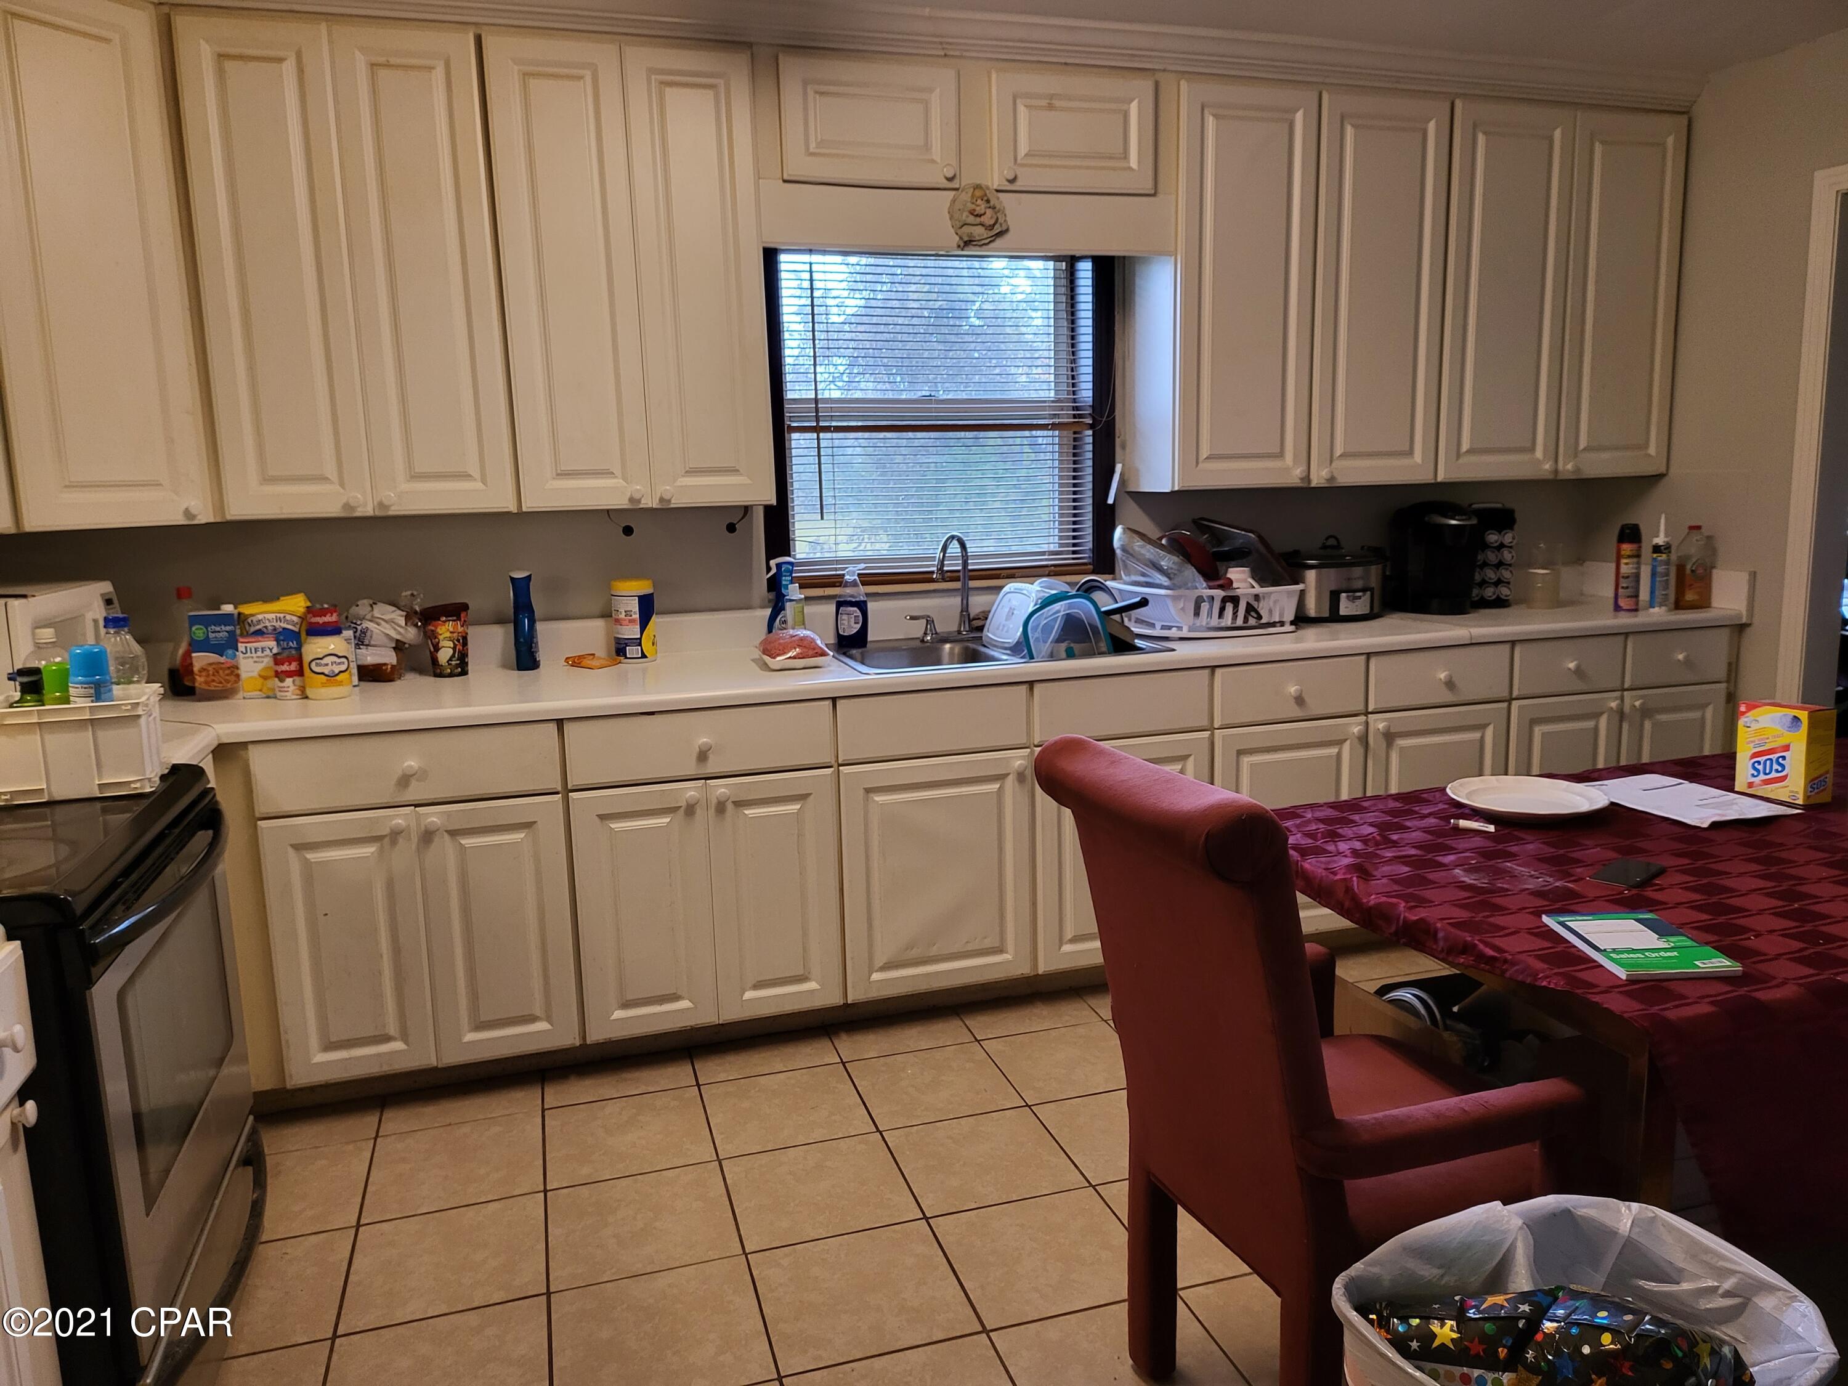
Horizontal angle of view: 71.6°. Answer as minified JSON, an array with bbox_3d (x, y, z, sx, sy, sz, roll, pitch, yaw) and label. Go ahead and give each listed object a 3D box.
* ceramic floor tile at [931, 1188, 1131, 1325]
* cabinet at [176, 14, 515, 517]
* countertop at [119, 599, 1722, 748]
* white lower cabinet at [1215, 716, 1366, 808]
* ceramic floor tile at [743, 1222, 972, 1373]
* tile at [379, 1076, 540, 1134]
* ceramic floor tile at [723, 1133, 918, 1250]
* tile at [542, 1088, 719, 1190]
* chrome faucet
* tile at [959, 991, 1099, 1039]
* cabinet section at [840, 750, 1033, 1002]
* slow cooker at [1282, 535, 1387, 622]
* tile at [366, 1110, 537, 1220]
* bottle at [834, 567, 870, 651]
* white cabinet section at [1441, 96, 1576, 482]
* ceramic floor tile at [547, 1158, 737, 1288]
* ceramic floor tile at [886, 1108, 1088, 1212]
[{"bbox_3d":[0.215,0.985,2.249,0.330,0.010,0.330,-5,10,-18],"label":"ceramic floor tile"},{"bbox_3d":[-1.300,-0.937,2.957,0.606,1.045,0.311,-5,10,-17],"label":"cabinet"},{"bbox_3d":[0.245,-0.110,3.373,4.265,0.038,0.645,-5,10,-17],"label":"countertop"},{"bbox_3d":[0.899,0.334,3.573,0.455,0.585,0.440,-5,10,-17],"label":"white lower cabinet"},{"bbox_3d":[-0.105,1.010,2.155,0.330,0.010,0.330,-5,10,-18],"label":"ceramic floor tile"},{"bbox_3d":[-1.018,0.919,2.846,0.330,0.010,0.191,-5,10,-17],"label":"tile"},{"bbox_3d":[-0.203,0.988,2.550,0.339,0.012,0.339,-5,10,-17],"label":"ceramic floor tile"},{"bbox_3d":[-0.621,0.934,2.692,0.330,0.010,0.330,-5,10,-17],"label":"tile"},{"bbox_3d":[0.082,-0.290,3.479,0.050,0.278,0.160,4,11,30],"label":"chrome faucet"},{"bbox_3d":[0.261,0.818,3.233,0.330,0.010,0.191,-5,10,-17],"label":"tile"},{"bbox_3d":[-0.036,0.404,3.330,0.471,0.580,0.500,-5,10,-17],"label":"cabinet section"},{"bbox_3d":[1.236,-0.352,3.865,0.382,0.248,0.261,-5,10,-17],"label":"slow cooker"},{"bbox_3d":[-0.940,0.959,2.595,0.330,0.010,0.330,-5,10,-17],"label":"tile"},{"bbox_3d":[-0.202,-0.241,3.583,0.090,0.234,0.060,-1,10,2],"label":"bottle"},{"bbox_3d":[1.658,-1.179,3.875,0.428,1.055,0.290,-5,10,-17],"label":"white cabinet section"},{"bbox_3d":[-0.523,0.985,2.376,0.330,0.010,0.330,-5,10,-17],"label":"ceramic floor tile"},{"bbox_3d":[0.126,0.961,2.650,0.339,0.012,0.339,-5,10,-17],"label":"ceramic floor tile"}]

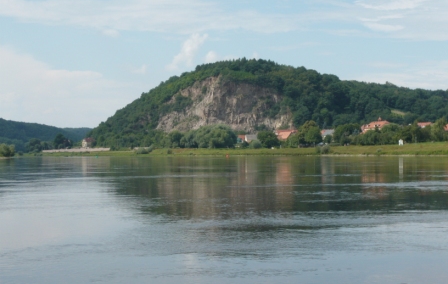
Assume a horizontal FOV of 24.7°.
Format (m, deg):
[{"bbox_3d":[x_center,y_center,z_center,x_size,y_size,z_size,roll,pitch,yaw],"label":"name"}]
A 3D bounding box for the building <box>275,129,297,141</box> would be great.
[{"bbox_3d":[42.101,-3.031,688.708,13.500,10.500,10.000,0,-1,24],"label":"building"}]

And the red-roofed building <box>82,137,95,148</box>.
[{"bbox_3d":[-128.755,1.140,971.504,9.500,10.800,10.000,0,-1,44],"label":"red-roofed building"}]

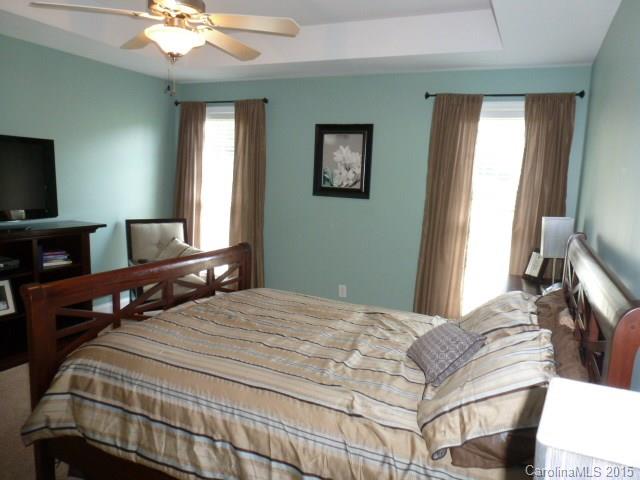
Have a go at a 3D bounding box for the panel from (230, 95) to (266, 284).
[{"bbox_3d":[-0.763,-0.370,4.644,0.447,2.139,0.100,7,9,25],"label":"panel"}]

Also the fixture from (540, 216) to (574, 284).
[{"bbox_3d":[1.610,0.091,3.029,0.190,0.488,0.190,7,9,25],"label":"fixture"}]

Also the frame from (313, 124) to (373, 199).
[{"bbox_3d":[0.210,-0.744,4.198,0.589,0.684,0.035,7,9,25],"label":"frame"}]

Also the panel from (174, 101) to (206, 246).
[{"bbox_3d":[-1.465,-0.450,4.978,0.436,2.125,0.100,7,9,25],"label":"panel"}]

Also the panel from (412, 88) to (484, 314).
[{"bbox_3d":[1.074,-0.139,3.773,0.405,2.131,0.100,7,9,25],"label":"panel"}]

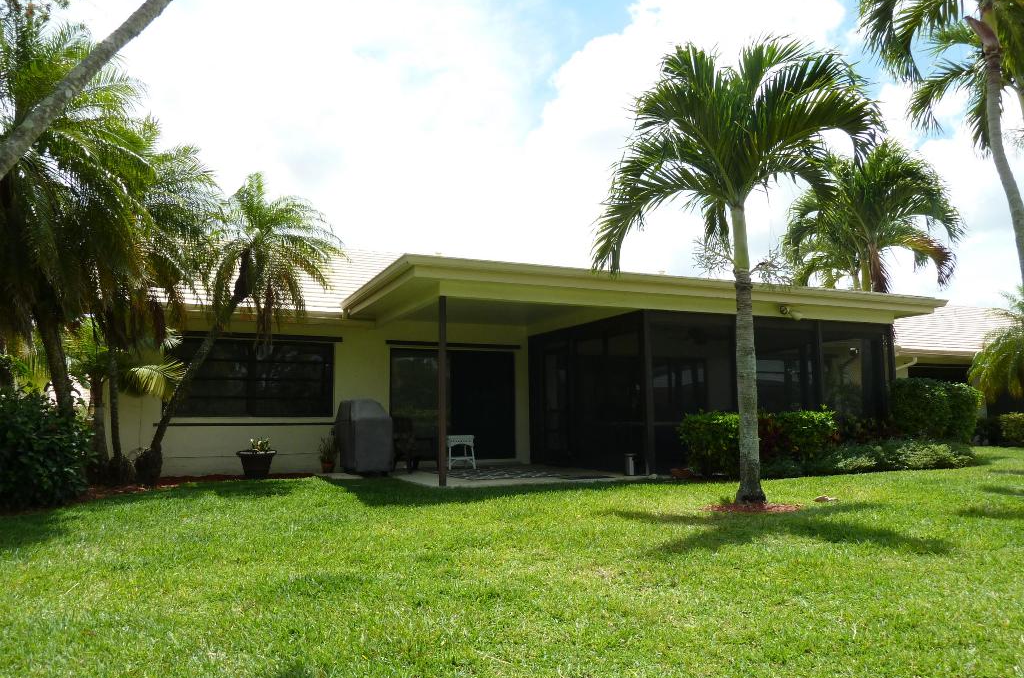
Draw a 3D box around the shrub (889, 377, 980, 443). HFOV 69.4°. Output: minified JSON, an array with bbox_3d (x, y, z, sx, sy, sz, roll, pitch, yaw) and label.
[{"bbox_3d":[8.263,1.541,14.355,1.600,1.569,1.000,2,-7,-24],"label":"shrub"}]

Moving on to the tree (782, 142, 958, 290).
[{"bbox_3d":[7.725,-0.932,15.592,3.790,6.797,3.400,-1,-6,0],"label":"tree"}]

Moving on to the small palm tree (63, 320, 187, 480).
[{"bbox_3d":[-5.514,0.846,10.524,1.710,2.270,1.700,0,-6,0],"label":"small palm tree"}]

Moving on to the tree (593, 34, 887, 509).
[{"bbox_3d":[2.487,-0.778,8.031,3.100,5.000,2.900,-1,-6,0],"label":"tree"}]

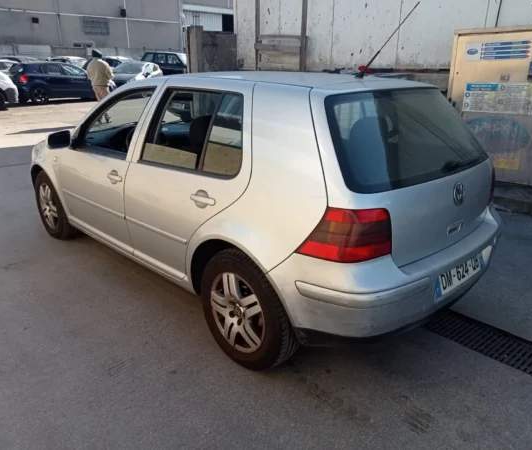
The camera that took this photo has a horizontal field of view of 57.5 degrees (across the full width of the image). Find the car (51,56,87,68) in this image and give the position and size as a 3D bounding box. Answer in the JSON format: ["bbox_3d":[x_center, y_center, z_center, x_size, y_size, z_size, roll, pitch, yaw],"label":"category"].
[{"bbox_3d":[-9.044,-7.188,22.800,4.100,1.500,1.760,12,22,30],"label":"car"}]

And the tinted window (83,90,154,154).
[{"bbox_3d":[-0.988,-0.690,3.219,0.760,0.470,0.060,19,7,43],"label":"tinted window"}]

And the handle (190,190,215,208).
[{"bbox_3d":[-0.324,-0.128,2.442,0.060,0.090,0.200,-12,22,-42],"label":"handle"}]

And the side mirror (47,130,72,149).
[{"bbox_3d":[-1.463,-0.597,3.420,0.200,0.130,0.120,-16,25,-40],"label":"side mirror"}]

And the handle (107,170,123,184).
[{"bbox_3d":[-0.956,-0.300,3.068,0.050,0.090,0.205,-16,25,-40],"label":"handle"}]

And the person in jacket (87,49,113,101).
[{"bbox_3d":[-4.157,-3.415,12.082,0.620,1.750,0.480,-6,19,-17],"label":"person in jacket"}]

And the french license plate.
[{"bbox_3d":[0.979,0.243,2.428,0.515,0.110,0.025,-16,25,-41],"label":"french license plate"}]

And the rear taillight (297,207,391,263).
[{"bbox_3d":[0.337,0.020,2.016,0.290,0.235,0.260,-16,25,-41],"label":"rear taillight"}]

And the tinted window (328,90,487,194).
[{"bbox_3d":[0.766,-0.461,2.402,1.270,0.525,0.100,-16,-12,-40],"label":"tinted window"}]

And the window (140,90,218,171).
[{"bbox_3d":[-0.487,-0.538,2.716,0.580,0.460,0.060,19,7,43],"label":"window"}]

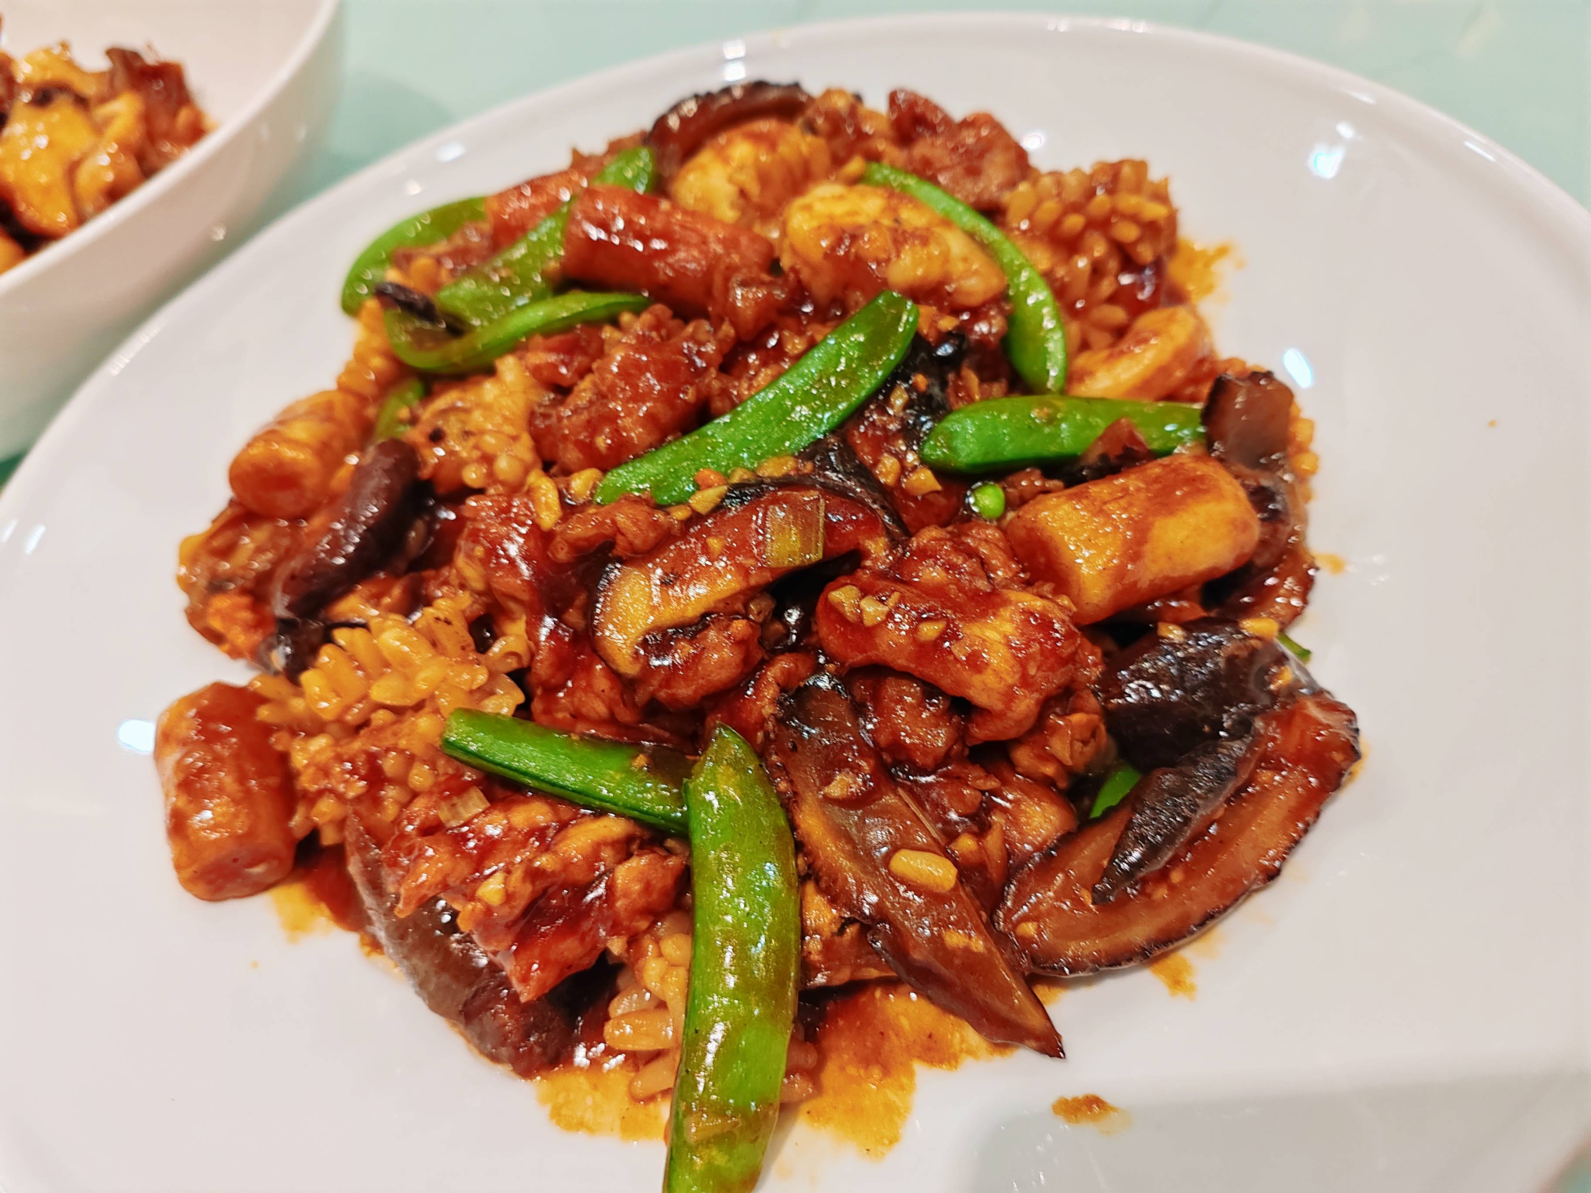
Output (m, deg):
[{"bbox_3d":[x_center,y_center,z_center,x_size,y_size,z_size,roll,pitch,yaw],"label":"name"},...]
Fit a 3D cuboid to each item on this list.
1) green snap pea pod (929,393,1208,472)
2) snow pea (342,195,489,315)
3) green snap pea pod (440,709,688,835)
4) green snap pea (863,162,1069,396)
[{"bbox_3d":[0.043,-0.025,0.191,0.044,0.008,0.011,-2,76,1],"label":"green snap pea pod"},{"bbox_3d":[-0.076,-0.072,0.260,0.038,0.010,0.016,-30,71,-6],"label":"snow pea"},{"bbox_3d":[-0.029,0.024,0.166,0.043,0.007,0.009,11,62,20],"label":"green snap pea pod"},{"bbox_3d":[0.032,-0.057,0.221,0.018,0.012,0.065,-29,57,-2],"label":"green snap pea"}]

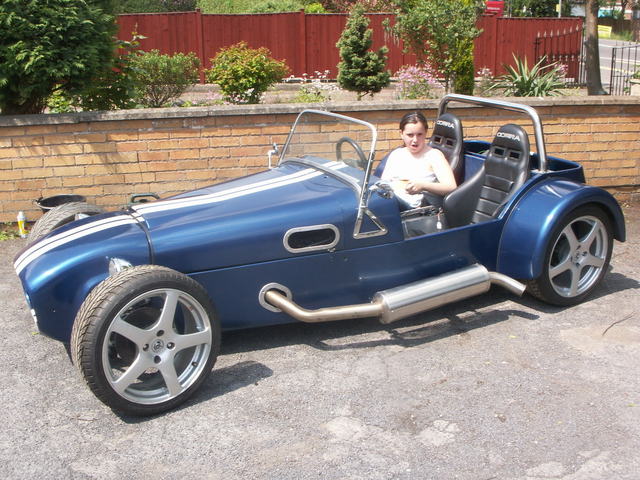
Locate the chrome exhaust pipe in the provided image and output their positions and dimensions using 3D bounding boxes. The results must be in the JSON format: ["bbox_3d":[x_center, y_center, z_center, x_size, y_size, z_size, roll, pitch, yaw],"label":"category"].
[{"bbox_3d":[0.414,0.259,3.394,1.450,0.250,0.220,-9,18,-27],"label":"chrome exhaust pipe"}]

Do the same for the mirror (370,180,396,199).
[{"bbox_3d":[0.298,-0.244,3.310,0.090,0.085,0.110,-15,21,-41],"label":"mirror"}]

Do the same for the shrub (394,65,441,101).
[{"bbox_3d":[0.941,-1.510,6.600,0.430,0.370,0.420,-4,16,-9],"label":"shrub"}]

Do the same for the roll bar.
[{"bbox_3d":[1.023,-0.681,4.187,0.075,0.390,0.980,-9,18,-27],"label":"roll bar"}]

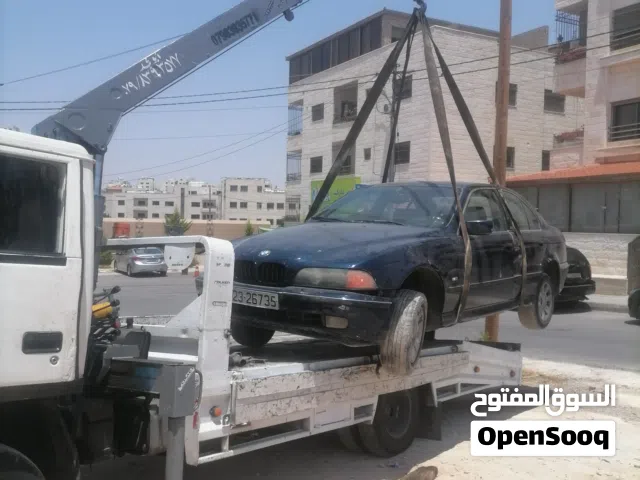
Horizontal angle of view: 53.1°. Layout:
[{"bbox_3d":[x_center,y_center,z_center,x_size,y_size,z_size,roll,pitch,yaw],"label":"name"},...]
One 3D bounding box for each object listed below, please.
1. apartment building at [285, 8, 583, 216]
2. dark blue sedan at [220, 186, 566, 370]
[{"bbox_3d":[6.376,-5.591,38.829,11.360,12.200,14.960,0,2,-29],"label":"apartment building"},{"bbox_3d":[1.033,0.167,6.407,1.840,1.500,4.770,5,4,39],"label":"dark blue sedan"}]

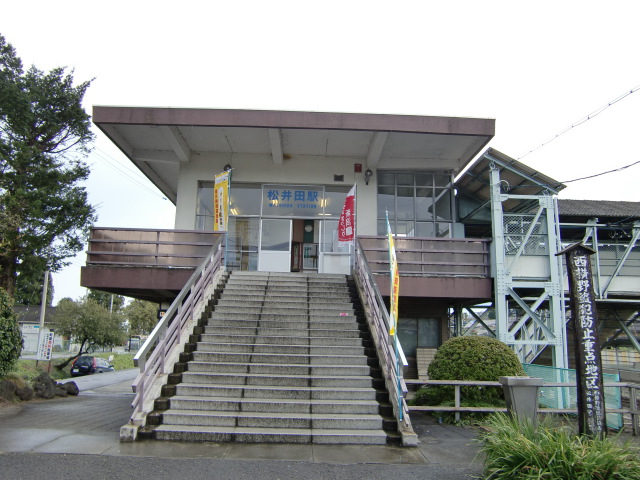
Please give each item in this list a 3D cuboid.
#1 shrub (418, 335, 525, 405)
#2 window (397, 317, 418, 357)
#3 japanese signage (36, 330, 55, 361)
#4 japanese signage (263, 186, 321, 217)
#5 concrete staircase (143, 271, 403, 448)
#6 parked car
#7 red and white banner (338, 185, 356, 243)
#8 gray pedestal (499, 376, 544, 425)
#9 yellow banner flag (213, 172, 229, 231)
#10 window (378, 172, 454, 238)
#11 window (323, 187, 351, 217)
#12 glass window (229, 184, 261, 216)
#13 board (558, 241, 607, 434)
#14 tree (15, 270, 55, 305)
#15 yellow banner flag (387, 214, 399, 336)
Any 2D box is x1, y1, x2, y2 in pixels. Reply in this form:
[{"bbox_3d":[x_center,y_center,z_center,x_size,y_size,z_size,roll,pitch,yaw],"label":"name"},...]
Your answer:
[{"bbox_3d":[3.341,2.861,11.137,2.200,1.631,2.100,2,-11,-2],"label":"shrub"},{"bbox_3d":[2.818,3.171,16.814,0.736,1.229,0.100,2,-10,-2],"label":"window"},{"bbox_3d":[-12.976,5.007,24.500,0.677,1.368,0.070,2,-10,-3],"label":"japanese signage"},{"bbox_3d":[-0.909,-1.310,17.359,2.110,1.109,0.100,2,-11,-2],"label":"japanese signage"},{"bbox_3d":[-0.762,1.869,10.770,3.670,3.260,7.111,2,-11,-2],"label":"concrete staircase"},{"bbox_3d":[-16.500,9.200,38.000,1.700,1.500,4.250,2,-10,-4],"label":"parked car"},{"bbox_3d":[0.778,-0.707,14.642,0.560,1.740,0.130,-3,-11,26],"label":"red and white banner"},{"bbox_3d":[2.928,2.432,7.546,0.500,0.780,0.420,2,-10,-2],"label":"gray pedestal"},{"bbox_3d":[-2.869,-0.999,14.981,0.100,1.820,0.620,12,-15,-42],"label":"yellow banner flag"},{"bbox_3d":[3.192,-1.086,17.210,2.552,2.440,0.100,2,-10,-2],"label":"window"},{"bbox_3d":[0.687,-1.255,17.408,1.072,1.043,0.100,2,-11,-2],"label":"window"},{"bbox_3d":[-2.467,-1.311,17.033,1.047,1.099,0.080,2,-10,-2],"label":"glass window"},{"bbox_3d":[4.307,1.573,8.376,0.570,3.124,0.300,-1,-11,11],"label":"board"},{"bbox_3d":[-28.777,6.378,52.000,4.600,10.500,4.600,2,-11,-2],"label":"tree"},{"bbox_3d":[1.132,0.586,8.086,0.160,1.850,0.500,-7,-12,21],"label":"yellow banner flag"}]

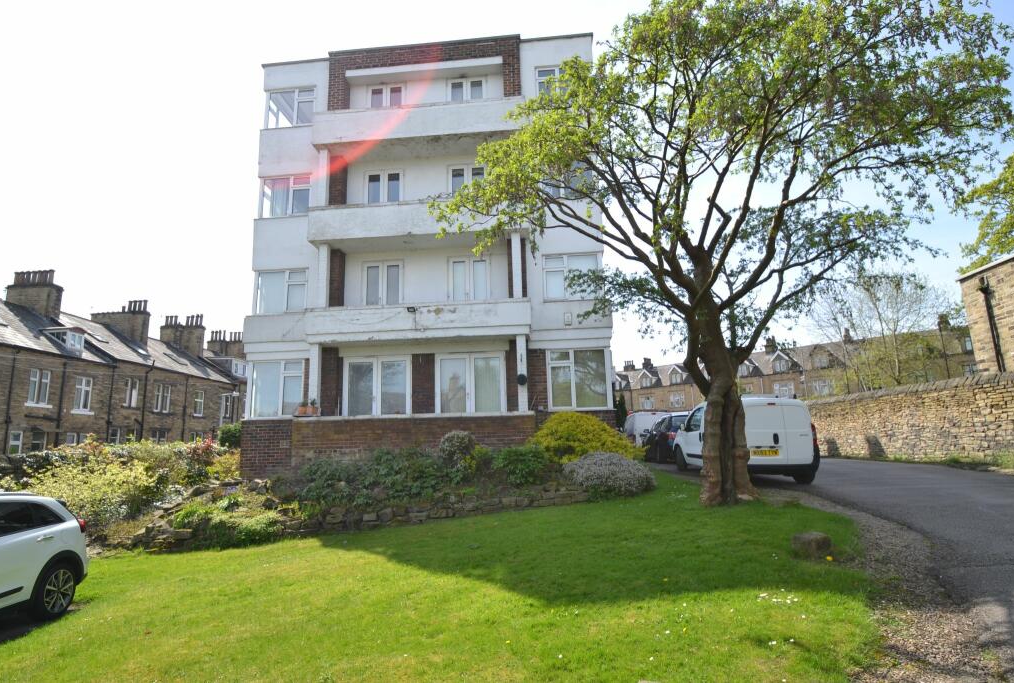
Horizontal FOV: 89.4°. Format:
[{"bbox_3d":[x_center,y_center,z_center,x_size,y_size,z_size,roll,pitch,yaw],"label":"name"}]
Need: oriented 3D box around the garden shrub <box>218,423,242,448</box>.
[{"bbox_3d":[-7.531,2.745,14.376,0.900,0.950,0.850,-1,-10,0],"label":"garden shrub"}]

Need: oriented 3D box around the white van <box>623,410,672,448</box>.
[{"bbox_3d":[6.521,4.187,23.663,1.820,1.780,4.300,-2,-10,5],"label":"white van"}]

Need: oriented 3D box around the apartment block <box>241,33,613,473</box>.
[{"bbox_3d":[-1.793,-1.883,17.727,9.400,11.600,9.200,-2,-10,5],"label":"apartment block"}]

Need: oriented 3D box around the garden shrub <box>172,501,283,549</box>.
[{"bbox_3d":[-5.164,3.370,9.481,1.750,0.740,0.900,-1,-10,0],"label":"garden shrub"}]

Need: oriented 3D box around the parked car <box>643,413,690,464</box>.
[{"bbox_3d":[5.714,3.153,17.137,1.750,1.480,4.100,-2,-10,2],"label":"parked car"}]

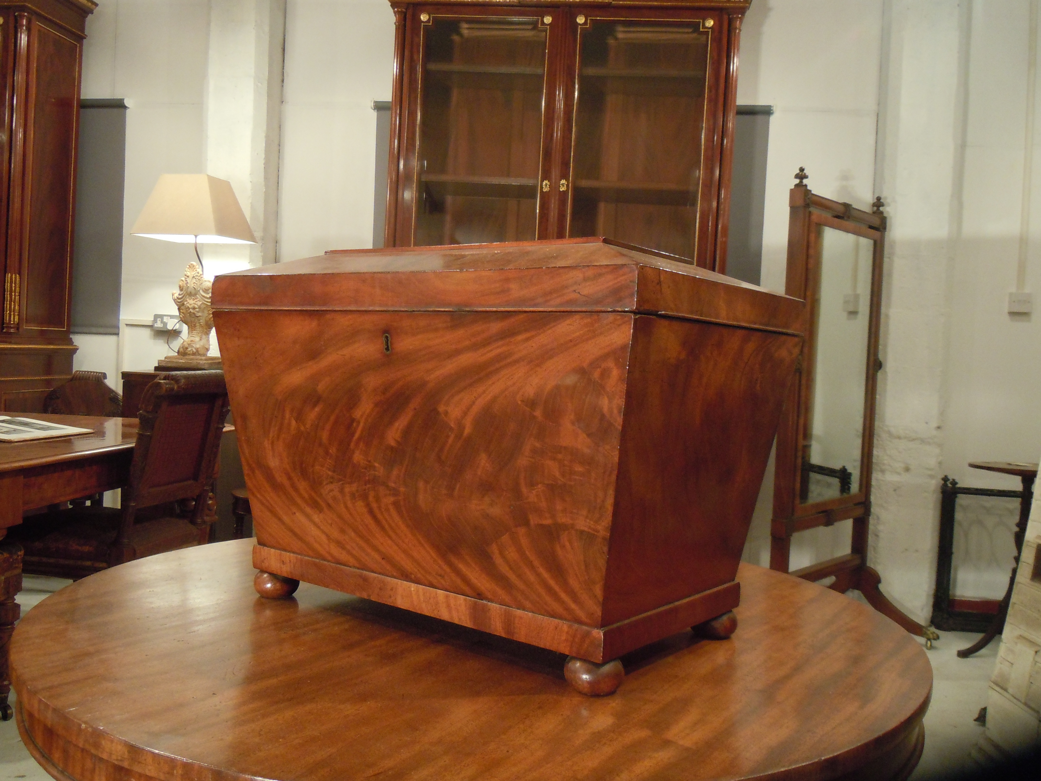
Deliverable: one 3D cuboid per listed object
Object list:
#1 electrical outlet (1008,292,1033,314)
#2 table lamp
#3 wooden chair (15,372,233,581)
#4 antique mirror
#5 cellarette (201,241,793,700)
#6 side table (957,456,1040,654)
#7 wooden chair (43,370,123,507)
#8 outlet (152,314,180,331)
[{"bbox_3d":[2.222,-0.390,4.001,0.088,0.088,0.042,3,2,7],"label":"electrical outlet"},{"bbox_3d":[-1.536,-0.562,4.257,0.430,0.920,0.270,3,2,9],"label":"table lamp"},{"bbox_3d":[-1.400,0.429,3.123,0.590,1.000,0.500,3,2,10],"label":"wooden chair"},{"bbox_3d":[1.262,0.101,3.667,0.650,1.870,0.730,4,2,44],"label":"antique mirror"},{"bbox_3d":[-0.037,0.069,1.293,0.712,0.516,0.461,4,2,37],"label":"cellarette"},{"bbox_3d":[2.081,0.693,3.730,0.490,0.760,0.490,3,2,0],"label":"side table"},{"bbox_3d":[-1.965,0.398,4.042,0.430,0.960,0.480,3,2,-5],"label":"wooden chair"},{"bbox_3d":[-1.802,-0.345,4.612,0.148,0.088,0.042,3,2,7],"label":"outlet"}]

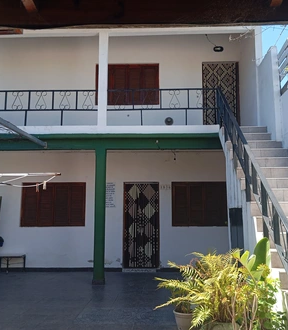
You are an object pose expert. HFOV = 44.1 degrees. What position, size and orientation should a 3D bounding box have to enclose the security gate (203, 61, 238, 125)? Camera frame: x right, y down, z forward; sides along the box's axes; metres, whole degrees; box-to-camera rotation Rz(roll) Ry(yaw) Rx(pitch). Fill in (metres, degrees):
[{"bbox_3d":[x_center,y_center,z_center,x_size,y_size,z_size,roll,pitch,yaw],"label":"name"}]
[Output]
[{"bbox_3d":[1.904,-1.563,8.730,0.894,2.000,0.070,0,-8,2],"label":"security gate"}]

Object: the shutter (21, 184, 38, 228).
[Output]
[{"bbox_3d":[-2.750,0.958,8.554,0.394,1.054,0.070,0,-8,2],"label":"shutter"}]

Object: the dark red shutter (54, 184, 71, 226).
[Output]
[{"bbox_3d":[-1.971,0.950,8.527,0.384,1.046,0.070,0,-8,2],"label":"dark red shutter"}]

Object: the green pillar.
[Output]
[{"bbox_3d":[-0.893,1.045,7.355,0.212,2.729,0.210,0,-7,1],"label":"green pillar"}]

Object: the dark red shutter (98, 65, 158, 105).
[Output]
[{"bbox_3d":[-0.407,-2.003,8.875,1.585,1.057,0.070,0,-8,2],"label":"dark red shutter"}]

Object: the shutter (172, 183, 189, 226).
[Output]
[{"bbox_3d":[0.865,0.937,8.425,0.385,1.033,0.070,0,-8,2],"label":"shutter"}]

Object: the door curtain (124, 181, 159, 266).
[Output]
[{"bbox_3d":[-0.060,1.466,8.701,0.899,2.071,0.100,0,-7,1],"label":"door curtain"}]

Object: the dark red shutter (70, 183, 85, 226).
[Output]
[{"bbox_3d":[-1.627,0.978,8.752,0.361,1.067,0.050,0,-7,1],"label":"dark red shutter"}]

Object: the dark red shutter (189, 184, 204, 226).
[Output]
[{"bbox_3d":[1.243,0.934,8.412,0.372,1.034,0.070,0,-8,2],"label":"dark red shutter"}]

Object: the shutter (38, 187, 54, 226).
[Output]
[{"bbox_3d":[-2.358,0.954,8.540,0.390,1.047,0.070,0,-8,2],"label":"shutter"}]

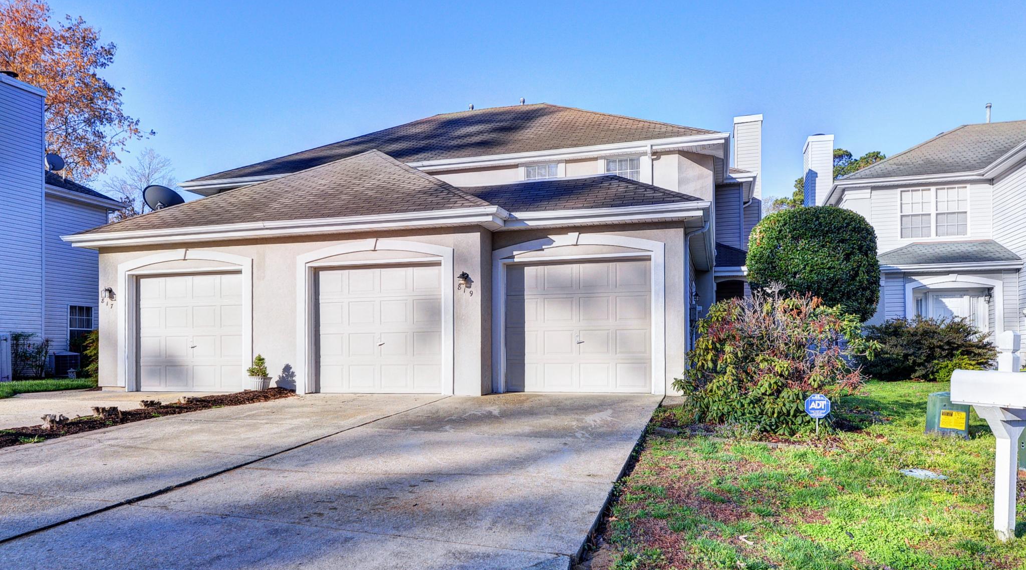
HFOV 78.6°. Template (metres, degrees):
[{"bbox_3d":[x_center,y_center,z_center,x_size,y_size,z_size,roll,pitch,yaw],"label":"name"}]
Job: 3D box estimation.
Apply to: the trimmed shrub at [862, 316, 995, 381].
[{"bbox_3d":[9.950,1.550,15.100,2.800,1.450,1.900,-1,-3,17],"label":"trimmed shrub"}]

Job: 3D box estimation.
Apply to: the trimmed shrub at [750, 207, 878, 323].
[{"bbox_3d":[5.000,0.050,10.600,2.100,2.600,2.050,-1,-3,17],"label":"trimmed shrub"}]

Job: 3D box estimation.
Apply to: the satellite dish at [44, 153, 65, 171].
[{"bbox_3d":[-15.000,-4.000,20.500,0.660,0.640,0.450,1,-3,-30],"label":"satellite dish"}]

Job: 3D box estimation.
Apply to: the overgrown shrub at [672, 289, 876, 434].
[{"bbox_3d":[3.000,0.830,7.350,2.150,1.550,1.900,-1,-3,17],"label":"overgrown shrub"}]

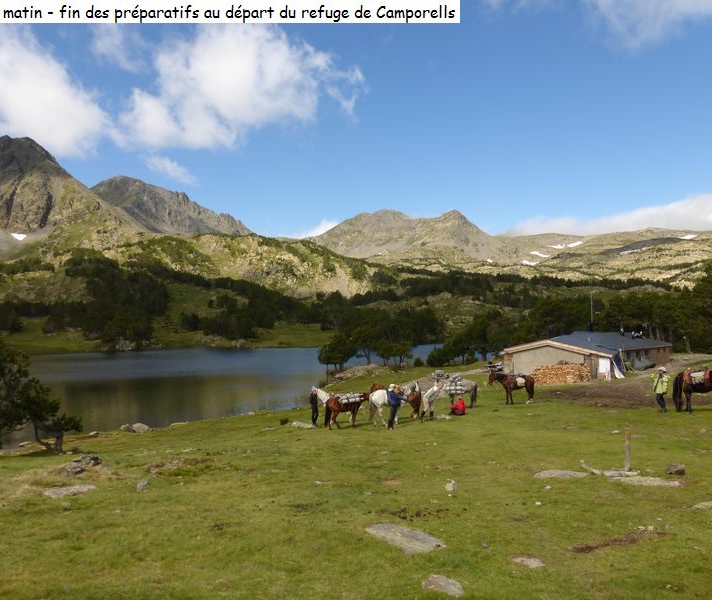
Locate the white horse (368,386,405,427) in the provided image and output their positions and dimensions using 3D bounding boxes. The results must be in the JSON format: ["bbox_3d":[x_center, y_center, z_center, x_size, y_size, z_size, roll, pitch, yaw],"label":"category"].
[{"bbox_3d":[1.317,4.133,21.854,2.150,1.680,0.600,3,-5,-42],"label":"white horse"}]

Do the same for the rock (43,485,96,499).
[{"bbox_3d":[-5.991,3.961,11.604,1.000,0.130,0.650,2,-4,-24],"label":"rock"}]

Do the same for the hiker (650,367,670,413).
[{"bbox_3d":[11.528,3.415,21.000,0.680,1.730,0.500,0,-2,-37],"label":"hiker"}]

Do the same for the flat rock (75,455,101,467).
[{"bbox_3d":[-7.067,4.233,14.607,0.640,0.220,0.480,2,-4,-25],"label":"flat rock"}]

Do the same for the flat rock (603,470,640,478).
[{"bbox_3d":[5.648,3.683,11.803,0.760,0.100,0.420,-1,-4,22],"label":"flat rock"}]

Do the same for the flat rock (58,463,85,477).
[{"bbox_3d":[-6.821,4.069,13.307,0.580,0.230,0.480,2,-4,-25],"label":"flat rock"}]

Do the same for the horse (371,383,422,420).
[{"bbox_3d":[1.695,4.355,23.800,2.150,1.580,0.580,-1,-4,13],"label":"horse"}]

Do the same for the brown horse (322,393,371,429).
[{"bbox_3d":[-0.216,4.237,21.850,2.100,1.550,0.600,3,-5,-38],"label":"brown horse"}]

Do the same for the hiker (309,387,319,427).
[{"bbox_3d":[-1.826,4.651,24.000,0.400,1.660,0.480,-1,-2,37],"label":"hiker"}]

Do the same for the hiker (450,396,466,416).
[{"bbox_3d":[4.358,4.529,23.700,0.780,0.860,0.550,-1,-1,12],"label":"hiker"}]

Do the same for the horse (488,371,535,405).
[{"bbox_3d":[8.015,4.511,28.556,2.300,1.720,0.550,1,-4,-17],"label":"horse"}]

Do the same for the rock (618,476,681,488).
[{"bbox_3d":[5.748,3.596,10.900,1.150,0.130,0.550,-1,-1,18],"label":"rock"}]

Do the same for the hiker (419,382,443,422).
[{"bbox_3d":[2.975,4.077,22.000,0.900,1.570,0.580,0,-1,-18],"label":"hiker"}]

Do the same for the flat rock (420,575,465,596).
[{"bbox_3d":[1.035,3.423,6.650,0.520,0.100,0.360,-2,-2,42],"label":"flat rock"}]

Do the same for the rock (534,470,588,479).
[{"bbox_3d":[4.335,3.691,11.700,1.100,0.140,0.500,0,-1,0],"label":"rock"}]

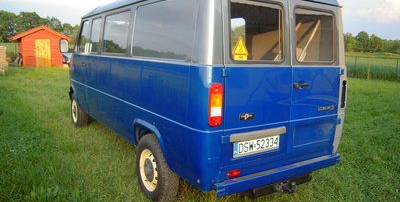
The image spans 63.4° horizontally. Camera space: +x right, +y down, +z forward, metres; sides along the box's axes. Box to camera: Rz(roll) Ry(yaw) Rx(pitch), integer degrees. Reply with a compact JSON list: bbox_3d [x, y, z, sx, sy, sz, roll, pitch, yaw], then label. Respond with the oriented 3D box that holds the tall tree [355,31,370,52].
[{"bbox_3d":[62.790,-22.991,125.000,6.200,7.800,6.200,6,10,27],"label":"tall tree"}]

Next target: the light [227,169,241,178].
[{"bbox_3d":[0.275,0.591,2.635,0.108,0.055,0.035,-4,10,-33],"label":"light"}]

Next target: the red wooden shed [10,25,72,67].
[{"bbox_3d":[-11.650,-3.961,23.600,3.650,2.780,3.100,-4,10,-33],"label":"red wooden shed"}]

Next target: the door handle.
[{"bbox_3d":[0.901,-0.141,2.908,0.170,0.055,0.050,-4,10,-33],"label":"door handle"}]

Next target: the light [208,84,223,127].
[{"bbox_3d":[0.116,0.029,2.430,0.113,0.325,0.050,-4,10,-33],"label":"light"}]

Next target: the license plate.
[{"bbox_3d":[0.480,0.387,2.750,0.520,0.120,0.015,-4,10,-33],"label":"license plate"}]

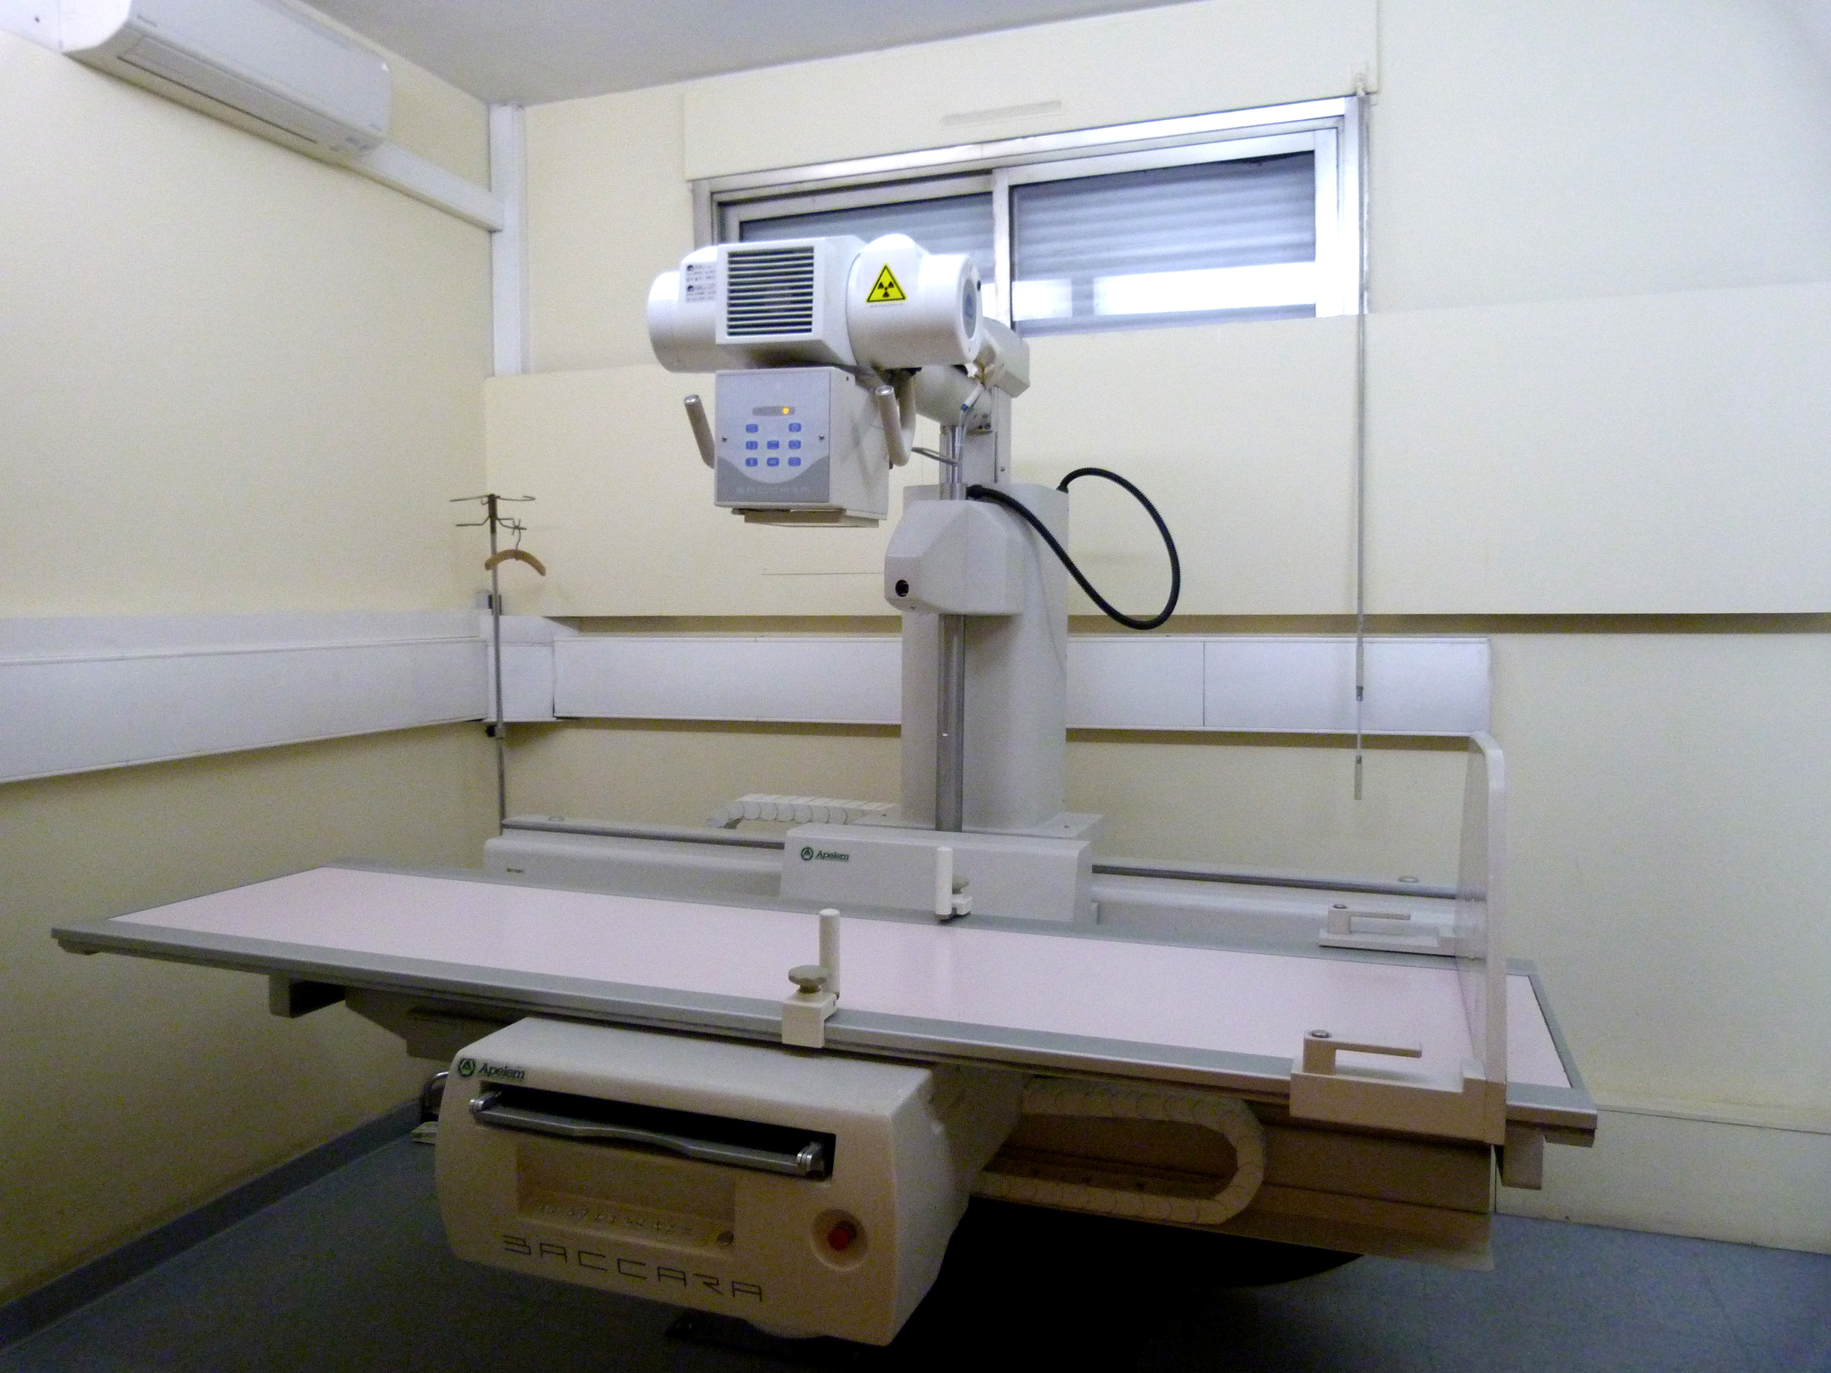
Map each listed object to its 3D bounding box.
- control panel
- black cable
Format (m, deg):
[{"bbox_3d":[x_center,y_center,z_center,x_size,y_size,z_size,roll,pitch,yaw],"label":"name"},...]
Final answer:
[{"bbox_3d":[-0.162,-0.346,1.934,0.178,0.195,0.234,2,4,17],"label":"control panel"},{"bbox_3d":[0.301,-0.255,2.421,0.350,0.307,0.220,1,4,20],"label":"black cable"}]

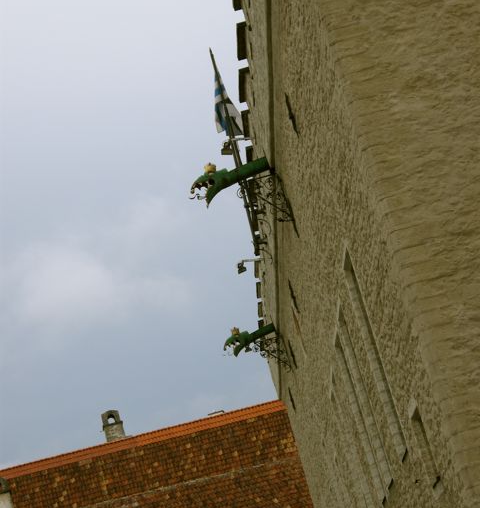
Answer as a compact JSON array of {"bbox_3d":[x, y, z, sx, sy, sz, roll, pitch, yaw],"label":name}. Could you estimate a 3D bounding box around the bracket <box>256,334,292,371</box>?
[{"bbox_3d":[0.956,2.857,45.500,0.820,0.950,0.180,-14,-16,-2],"label":"bracket"}]

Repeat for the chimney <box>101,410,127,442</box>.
[{"bbox_3d":[-6.130,8.433,78.500,0.950,1.500,0.930,-14,-16,-2],"label":"chimney"}]

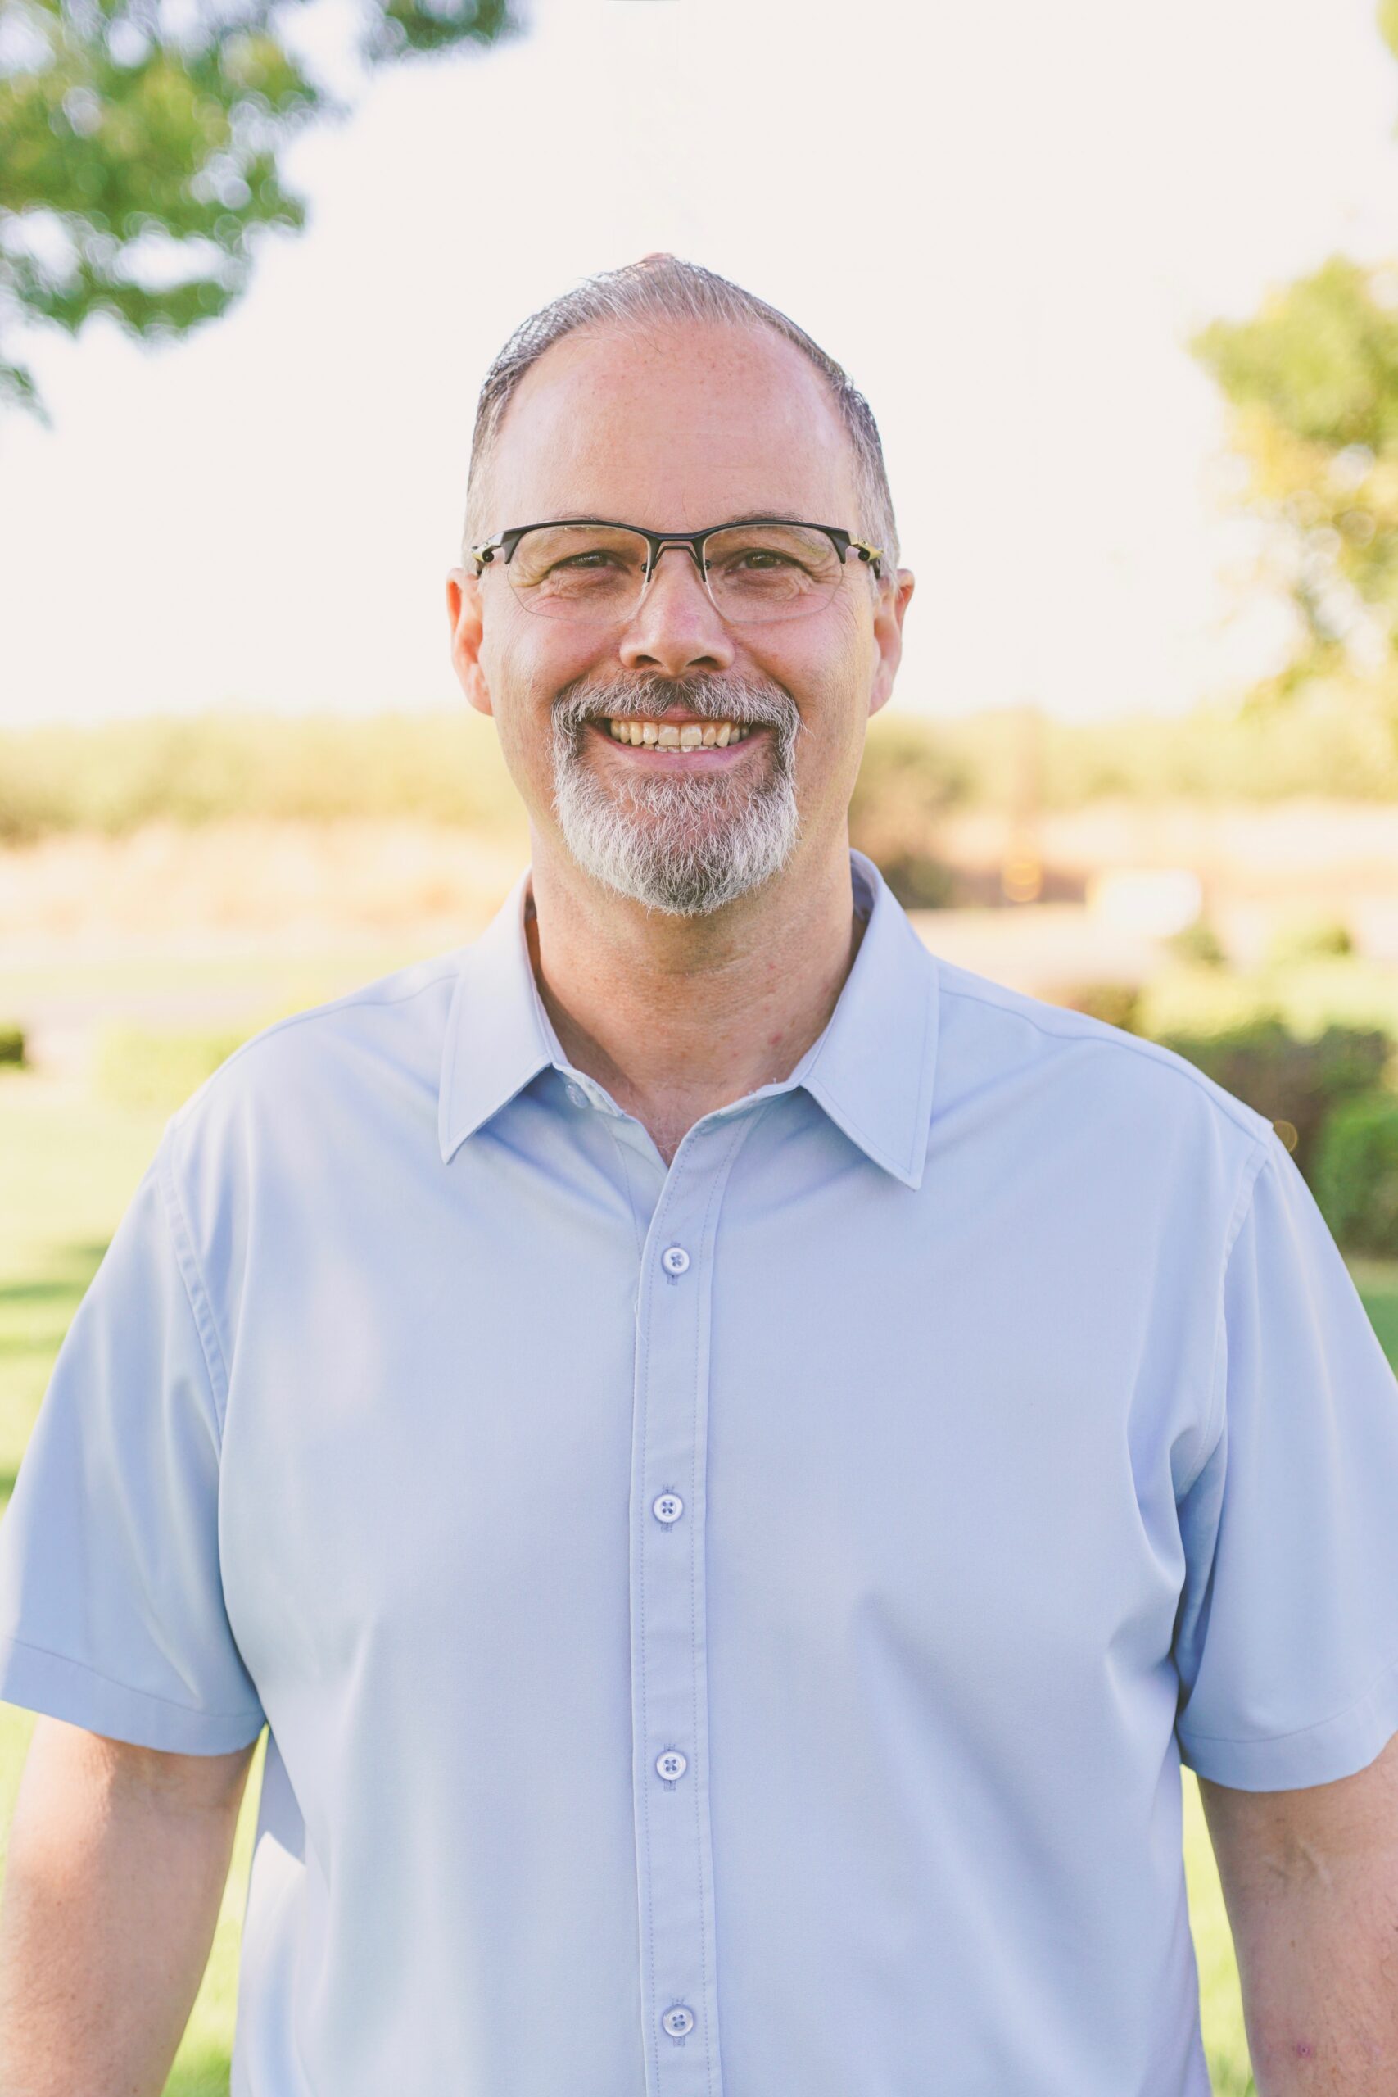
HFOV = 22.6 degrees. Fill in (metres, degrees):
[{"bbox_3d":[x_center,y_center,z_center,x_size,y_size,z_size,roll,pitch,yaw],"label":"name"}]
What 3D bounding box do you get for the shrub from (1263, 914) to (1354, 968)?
[{"bbox_3d":[4.543,-0.780,26.000,0.700,0.430,0.620,0,4,0],"label":"shrub"}]

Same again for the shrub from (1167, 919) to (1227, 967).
[{"bbox_3d":[3.702,-0.762,26.000,0.480,0.420,0.480,0,4,0],"label":"shrub"}]

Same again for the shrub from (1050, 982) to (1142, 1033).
[{"bbox_3d":[2.215,-0.187,19.500,0.550,0.360,0.500,0,4,0],"label":"shrub"}]

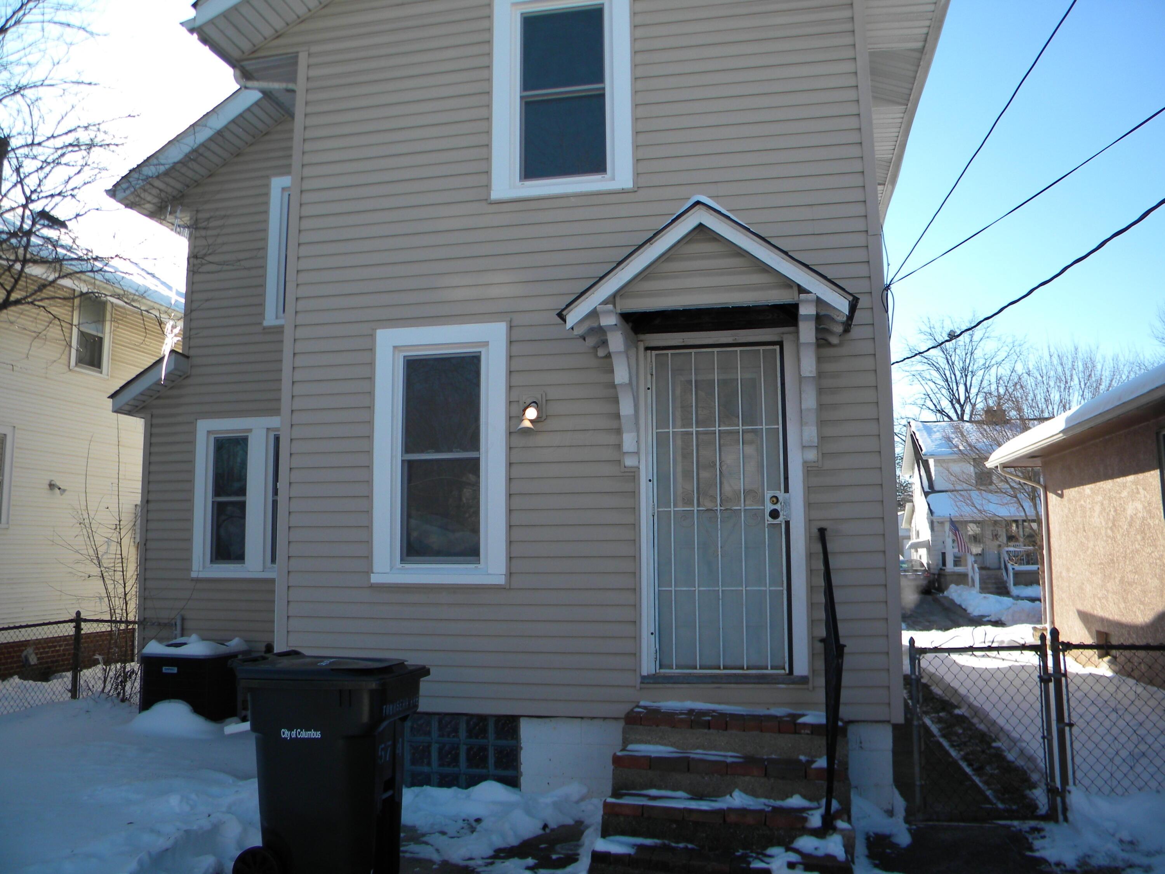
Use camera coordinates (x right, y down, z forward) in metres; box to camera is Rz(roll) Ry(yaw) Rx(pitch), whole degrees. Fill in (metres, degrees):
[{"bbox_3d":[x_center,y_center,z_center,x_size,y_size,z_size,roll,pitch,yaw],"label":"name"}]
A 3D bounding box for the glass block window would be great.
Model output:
[{"bbox_3d":[-0.788,2.066,6.117,0.787,0.560,0.090,-2,-7,11],"label":"glass block window"}]

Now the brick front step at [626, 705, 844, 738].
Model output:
[{"bbox_3d":[0.896,1.670,5.550,1.247,0.062,0.340,-1,-7,12],"label":"brick front step"}]

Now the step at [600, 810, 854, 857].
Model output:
[{"bbox_3d":[0.738,2.024,4.863,1.258,0.125,0.220,-1,-7,12],"label":"step"}]

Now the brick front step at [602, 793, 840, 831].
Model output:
[{"bbox_3d":[0.739,1.932,4.909,1.222,0.066,0.290,-1,-7,12],"label":"brick front step"}]

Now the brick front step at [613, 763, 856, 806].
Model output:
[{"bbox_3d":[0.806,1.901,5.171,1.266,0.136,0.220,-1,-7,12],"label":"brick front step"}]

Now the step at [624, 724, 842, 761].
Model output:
[{"bbox_3d":[0.880,1.761,5.481,1.264,0.137,0.220,-1,-7,12],"label":"step"}]

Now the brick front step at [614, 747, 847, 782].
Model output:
[{"bbox_3d":[0.810,1.802,5.218,1.246,0.062,0.290,-1,-7,12],"label":"brick front step"}]

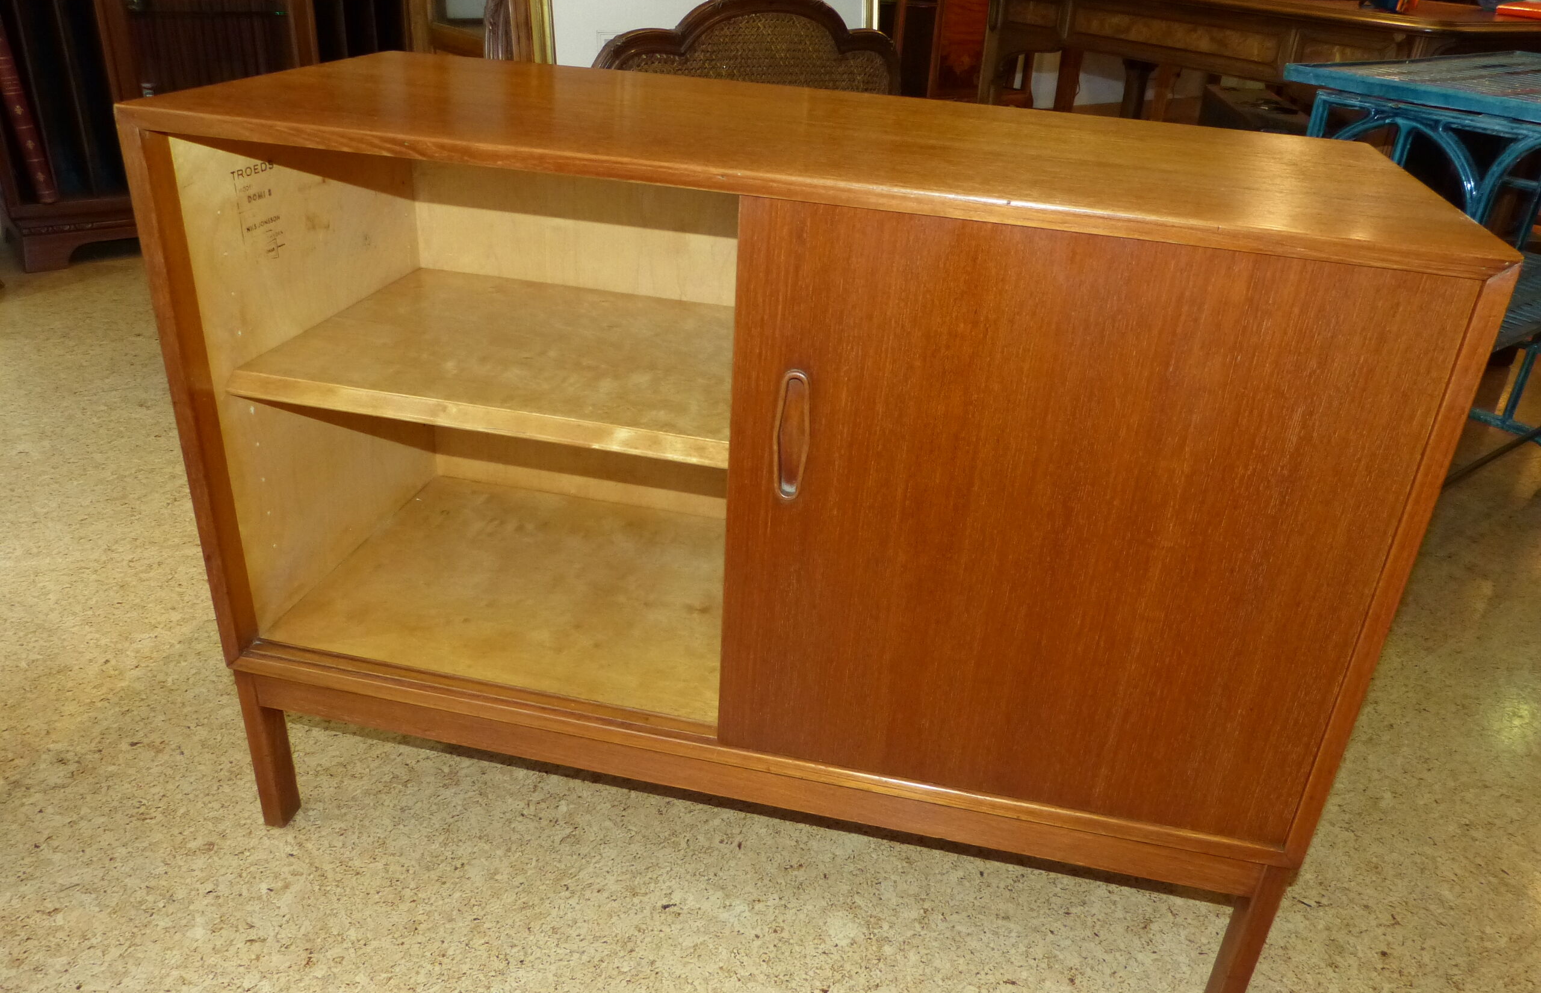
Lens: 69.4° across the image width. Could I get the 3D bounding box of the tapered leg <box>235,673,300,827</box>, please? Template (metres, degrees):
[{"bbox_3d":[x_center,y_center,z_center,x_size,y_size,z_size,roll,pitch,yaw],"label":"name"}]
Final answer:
[{"bbox_3d":[-0.566,0.279,1.261,0.024,0.218,0.037,9,28,9],"label":"tapered leg"}]

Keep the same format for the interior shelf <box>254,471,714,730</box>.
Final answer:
[{"bbox_3d":[-0.262,0.112,1.358,0.520,0.022,0.421,9,28,9],"label":"interior shelf"}]

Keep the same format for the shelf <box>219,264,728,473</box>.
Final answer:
[{"bbox_3d":[-0.242,-0.160,1.230,0.520,0.021,0.398,9,28,9],"label":"shelf"}]

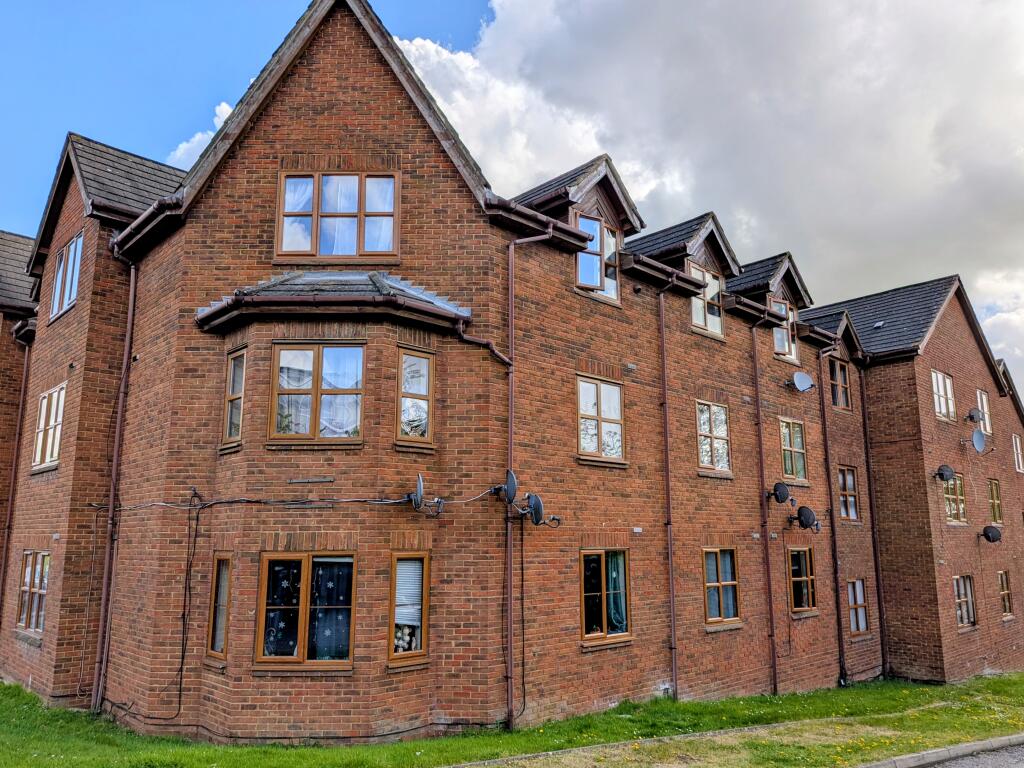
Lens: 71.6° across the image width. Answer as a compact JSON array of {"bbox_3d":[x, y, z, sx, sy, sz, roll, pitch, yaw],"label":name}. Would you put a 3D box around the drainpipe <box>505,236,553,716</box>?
[{"bbox_3d":[0.279,0.999,9.554,0.540,6.778,0.410,10,-15,-40],"label":"drainpipe"}]

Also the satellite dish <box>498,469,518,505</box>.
[{"bbox_3d":[-0.032,1.302,9.019,0.170,0.460,0.450,3,-12,-17],"label":"satellite dish"}]

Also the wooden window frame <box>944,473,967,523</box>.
[{"bbox_3d":[11.629,2.971,18.597,1.300,1.250,0.100,10,-15,-40],"label":"wooden window frame"}]

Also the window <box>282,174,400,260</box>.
[{"bbox_3d":[-2.417,-2.349,9.928,1.684,1.300,0.120,0,-11,0],"label":"window"}]

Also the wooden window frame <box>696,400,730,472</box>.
[{"bbox_3d":[3.654,0.944,12.923,1.015,1.199,0.120,10,-15,-40],"label":"wooden window frame"}]

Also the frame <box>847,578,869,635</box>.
[{"bbox_3d":[8.063,5.177,16.529,0.950,1.230,0.100,10,-15,-40],"label":"frame"}]

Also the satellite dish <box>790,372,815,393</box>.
[{"bbox_3d":[6.183,-0.032,15.111,0.420,0.420,0.280,7,-14,-29],"label":"satellite dish"}]

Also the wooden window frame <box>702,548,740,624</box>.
[{"bbox_3d":[3.746,3.582,12.655,1.050,1.270,0.100,10,-15,-40],"label":"wooden window frame"}]

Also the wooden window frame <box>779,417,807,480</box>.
[{"bbox_3d":[5.982,1.399,15.075,1.030,1.270,0.100,10,-15,-40],"label":"wooden window frame"}]

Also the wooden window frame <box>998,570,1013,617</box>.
[{"bbox_3d":[13.935,5.908,20.042,0.870,1.220,0.100,10,-15,-40],"label":"wooden window frame"}]

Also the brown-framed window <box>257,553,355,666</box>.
[{"bbox_3d":[-2.409,2.636,8.379,1.135,1.282,0.120,0,-11,0],"label":"brown-framed window"}]

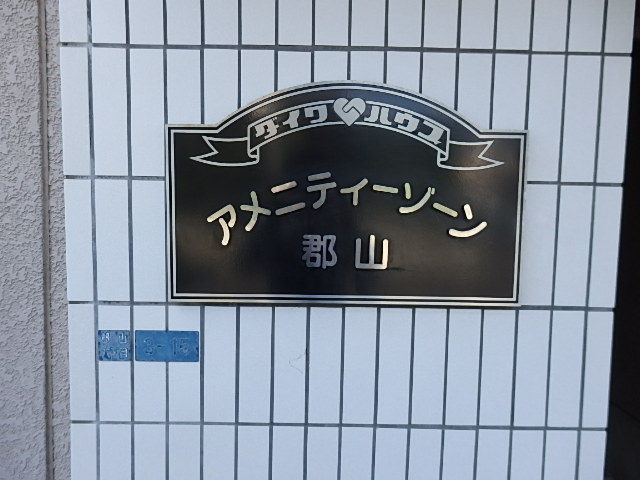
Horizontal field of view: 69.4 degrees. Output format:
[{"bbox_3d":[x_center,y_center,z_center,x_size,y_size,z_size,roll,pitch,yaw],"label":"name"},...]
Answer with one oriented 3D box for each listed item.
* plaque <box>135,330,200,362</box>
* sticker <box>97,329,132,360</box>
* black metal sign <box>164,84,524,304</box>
[{"bbox_3d":[-0.286,0.200,0.866,0.119,0.059,0.004,1,4,-1],"label":"plaque"},{"bbox_3d":[-0.383,0.199,0.865,0.063,0.059,0.004,1,4,-1],"label":"sticker"},{"bbox_3d":[0.049,-0.081,0.841,0.652,0.405,0.017,1,4,-1],"label":"black metal sign"}]

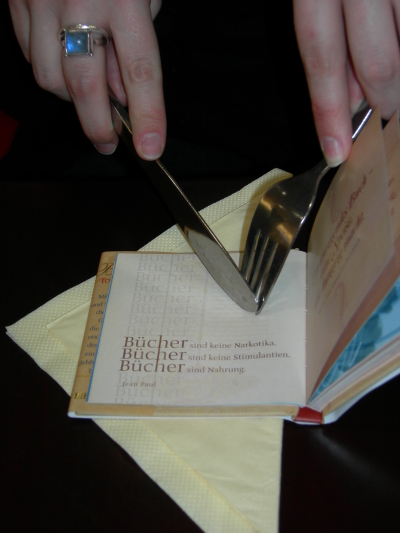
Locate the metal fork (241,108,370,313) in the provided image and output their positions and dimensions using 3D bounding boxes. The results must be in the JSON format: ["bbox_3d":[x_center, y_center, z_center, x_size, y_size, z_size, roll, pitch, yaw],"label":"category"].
[{"bbox_3d":[0.062,-0.071,0.425,0.021,0.195,0.025,14,15,-42],"label":"metal fork"}]

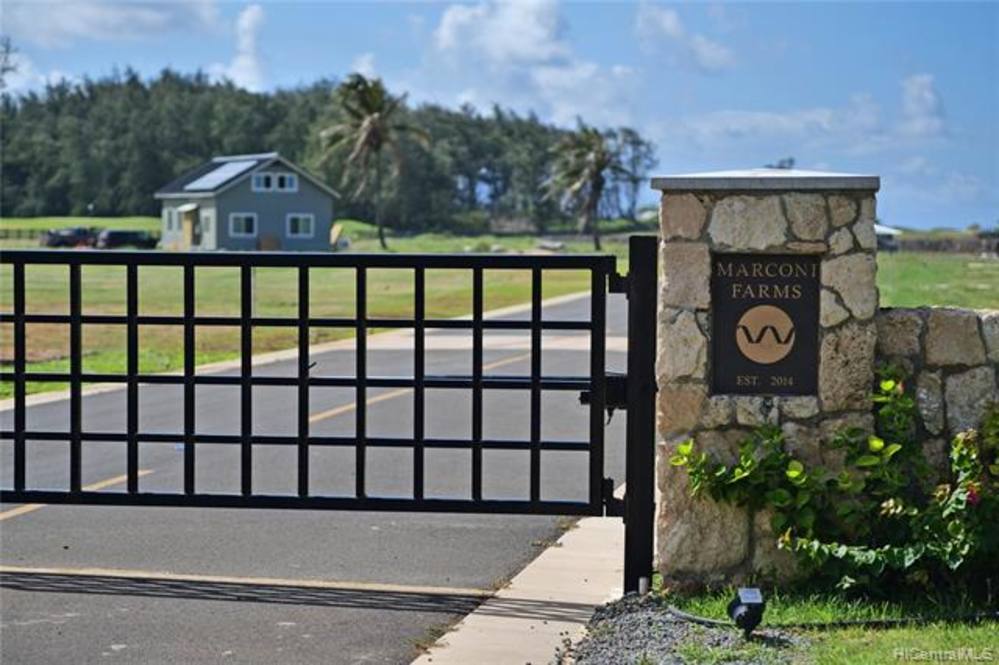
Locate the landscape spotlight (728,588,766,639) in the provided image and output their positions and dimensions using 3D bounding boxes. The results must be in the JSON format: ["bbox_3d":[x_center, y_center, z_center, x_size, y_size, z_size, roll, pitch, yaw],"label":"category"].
[{"bbox_3d":[0.884,1.001,8.920,0.135,0.175,0.160,1,3,7],"label":"landscape spotlight"}]

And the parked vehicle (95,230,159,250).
[{"bbox_3d":[-27.458,-6.840,184.000,4.600,1.600,1.850,1,3,6],"label":"parked vehicle"}]

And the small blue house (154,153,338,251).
[{"bbox_3d":[-16.350,-8.449,161.000,8.200,6.100,11.800,-1,3,-24],"label":"small blue house"}]

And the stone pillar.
[{"bbox_3d":[1.122,0.177,10.530,0.910,1.690,0.900,1,3,5],"label":"stone pillar"}]

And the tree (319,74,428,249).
[{"bbox_3d":[-8.581,-11.646,170.000,7.400,11.800,7.400,0,3,0],"label":"tree"}]

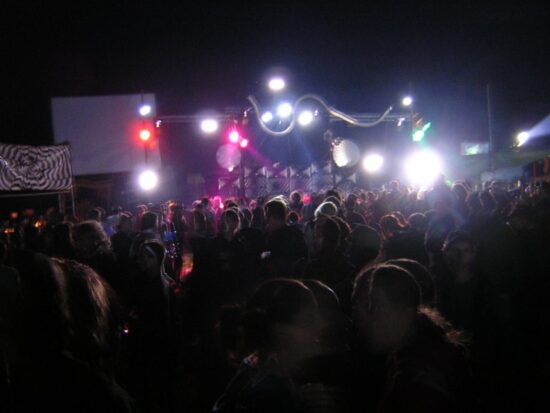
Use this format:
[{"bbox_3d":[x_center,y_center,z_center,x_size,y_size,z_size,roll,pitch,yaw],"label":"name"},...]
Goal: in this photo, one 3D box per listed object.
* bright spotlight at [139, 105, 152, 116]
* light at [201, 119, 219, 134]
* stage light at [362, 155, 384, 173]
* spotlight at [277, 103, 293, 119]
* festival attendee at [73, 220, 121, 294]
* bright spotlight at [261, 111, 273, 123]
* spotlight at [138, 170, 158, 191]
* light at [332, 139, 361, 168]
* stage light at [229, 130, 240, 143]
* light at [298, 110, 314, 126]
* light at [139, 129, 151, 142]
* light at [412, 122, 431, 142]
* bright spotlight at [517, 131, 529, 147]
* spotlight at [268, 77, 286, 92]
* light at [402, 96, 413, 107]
[{"bbox_3d":[-3.961,-2.936,17.500,0.350,0.350,0.420,-3,3,-6],"label":"bright spotlight"},{"bbox_3d":[-2.118,-2.587,18.500,0.466,0.414,0.420,-3,3,-3],"label":"light"},{"bbox_3d":[3.443,-1.503,20.000,0.538,0.440,0.458,-2,3,6],"label":"stage light"},{"bbox_3d":[0.324,-3.272,19.500,0.436,0.436,0.420,-3,3,1],"label":"spotlight"},{"bbox_3d":[-1.192,0.943,3.947,0.480,1.700,0.320,-2,3,9],"label":"festival attendee"},{"bbox_3d":[-0.290,-3.067,19.500,0.350,0.350,0.420,-3,3,0],"label":"bright spotlight"},{"bbox_3d":[-3.869,-0.795,17.500,0.489,0.489,0.420,-3,3,-6],"label":"spotlight"},{"bbox_3d":[2.562,-1.899,20.500,0.973,1.043,0.800,-2,3,4],"label":"light"},{"bbox_3d":[-1.451,-2.508,20.500,0.408,0.408,0.408,-3,3,-2],"label":"stage light"},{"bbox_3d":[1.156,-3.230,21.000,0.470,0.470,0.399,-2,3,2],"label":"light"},{"bbox_3d":[-4.789,-2.606,21.000,0.418,0.488,0.418,-3,3,-8],"label":"light"},{"bbox_3d":[5.249,-2.687,20.500,0.500,0.520,0.420,-4,3,-17],"label":"light"},{"bbox_3d":[9.516,-2.614,22.000,0.373,0.584,0.438,0,4,41],"label":"bright spotlight"},{"bbox_3d":[0.085,-4.158,19.500,0.491,0.436,0.420,-3,3,0],"label":"spotlight"},{"bbox_3d":[4.863,-3.854,21.000,0.367,0.367,0.367,-2,3,8],"label":"light"}]

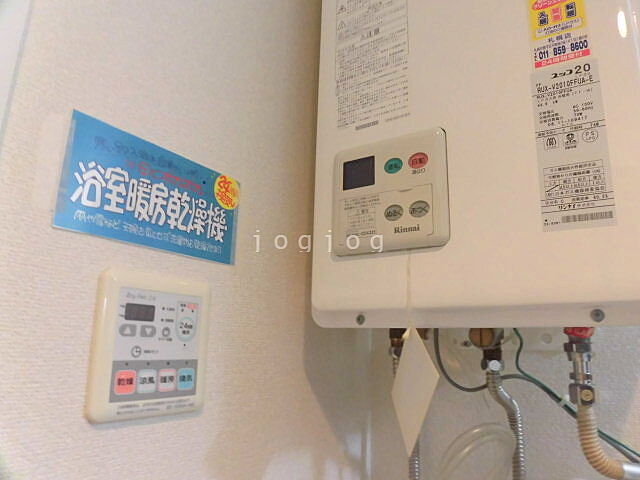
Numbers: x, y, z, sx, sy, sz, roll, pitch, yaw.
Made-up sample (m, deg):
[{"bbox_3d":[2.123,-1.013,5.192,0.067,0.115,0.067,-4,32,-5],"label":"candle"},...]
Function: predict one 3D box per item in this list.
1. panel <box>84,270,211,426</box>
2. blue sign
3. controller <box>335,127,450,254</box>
[{"bbox_3d":[-0.143,0.092,0.390,0.013,0.121,0.111,-6,-15,33],"label":"panel"},{"bbox_3d":[-0.144,-0.038,0.419,0.003,0.097,0.191,-6,-15,33],"label":"blue sign"},{"bbox_3d":[0.068,-0.049,0.469,0.133,0.123,0.015,-7,-16,33],"label":"controller"}]

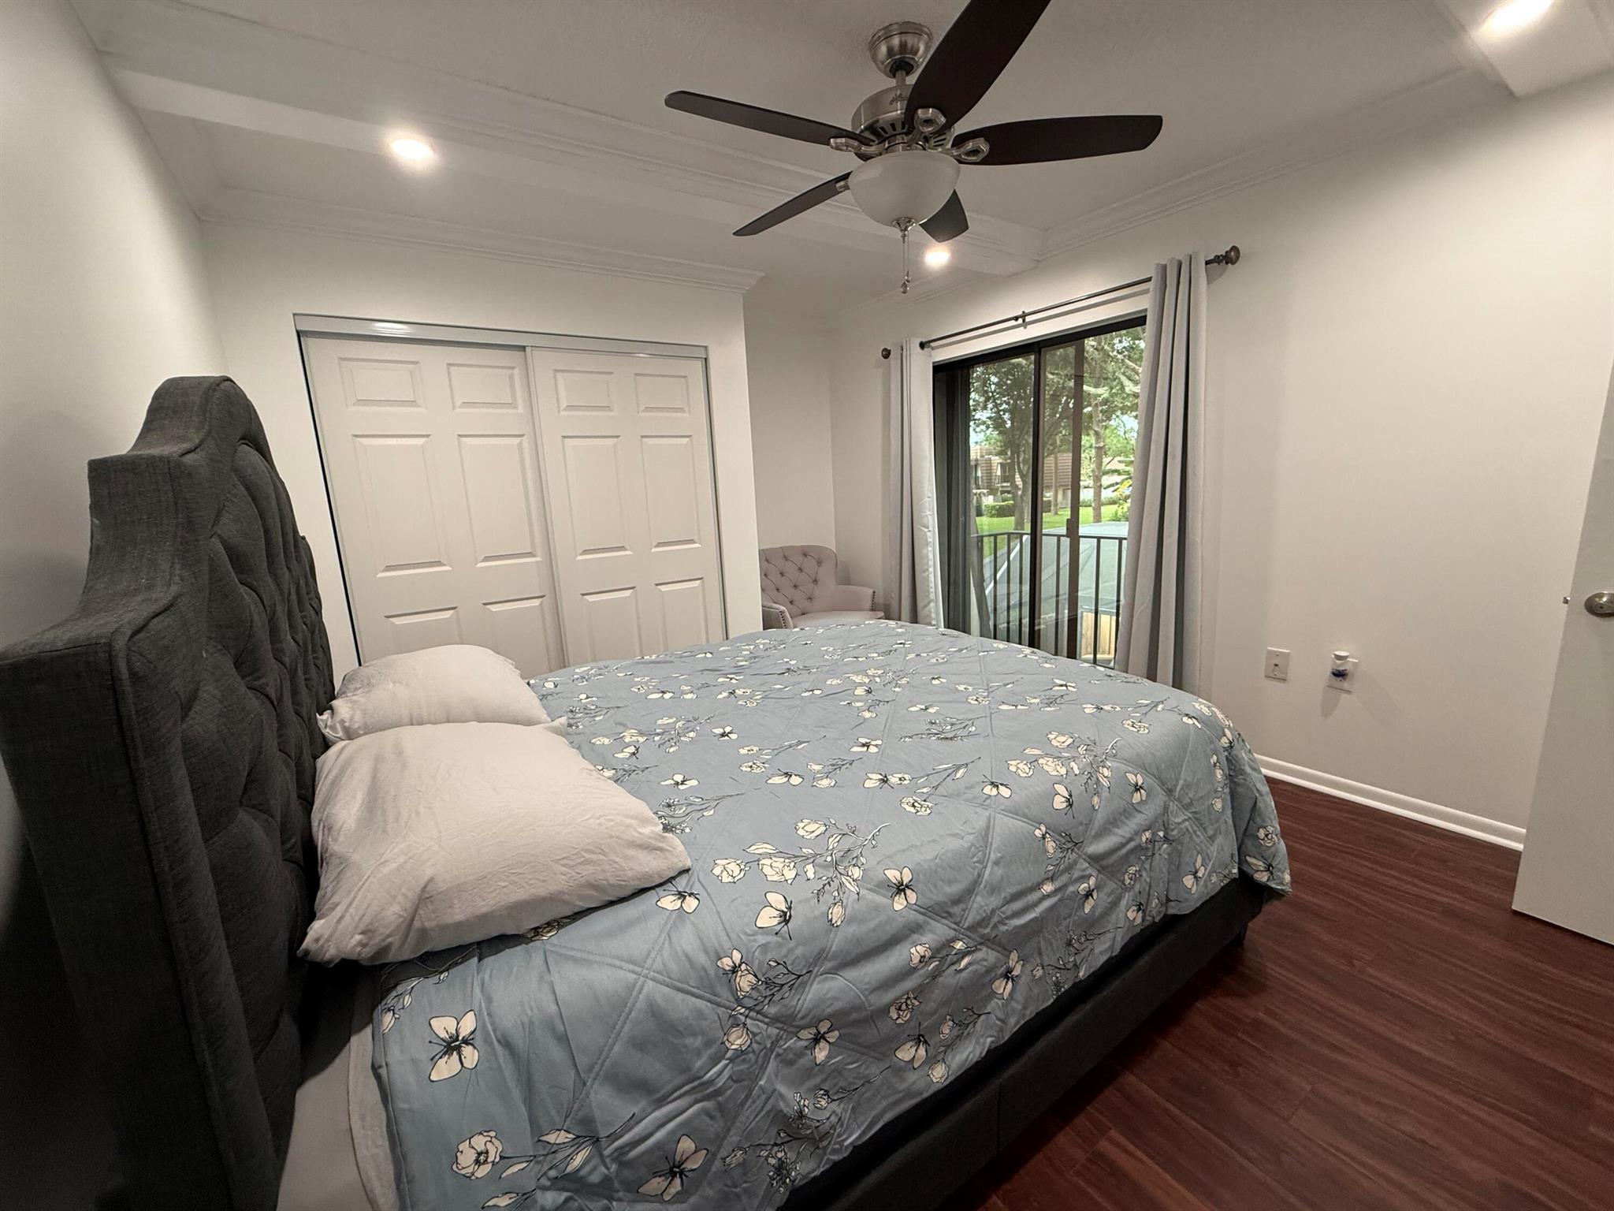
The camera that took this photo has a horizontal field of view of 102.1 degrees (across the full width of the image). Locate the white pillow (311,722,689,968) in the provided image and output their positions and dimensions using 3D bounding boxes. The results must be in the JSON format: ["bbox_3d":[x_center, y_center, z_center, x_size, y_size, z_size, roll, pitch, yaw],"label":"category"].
[{"bbox_3d":[-0.621,0.340,1.223,0.518,0.171,0.735,-10,13,-33],"label":"white pillow"}]

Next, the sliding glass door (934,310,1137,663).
[{"bbox_3d":[1.291,-0.424,3.603,0.101,1.983,1.762,-10,13,-33],"label":"sliding glass door"}]

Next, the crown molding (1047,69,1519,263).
[{"bbox_3d":[1.603,-1.684,2.612,0.087,0.088,1.691,-10,13,-33],"label":"crown molding"}]

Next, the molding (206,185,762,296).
[{"bbox_3d":[-1.236,-1.627,3.004,2.355,0.088,0.088,-10,13,-33],"label":"molding"}]

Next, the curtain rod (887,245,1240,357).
[{"bbox_3d":[1.114,-1.481,3.380,0.111,0.081,2.074,-10,13,-33],"label":"curtain rod"}]

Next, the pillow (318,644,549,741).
[{"bbox_3d":[-1.032,0.240,1.817,0.513,0.181,0.705,-10,13,-33],"label":"pillow"}]

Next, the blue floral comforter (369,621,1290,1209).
[{"bbox_3d":[-0.017,0.507,1.902,2.054,0.559,1.782,-10,13,-33],"label":"blue floral comforter"}]

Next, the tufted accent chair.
[{"bbox_3d":[0.091,0.063,4.378,0.715,0.866,0.715,-10,13,-33],"label":"tufted accent chair"}]

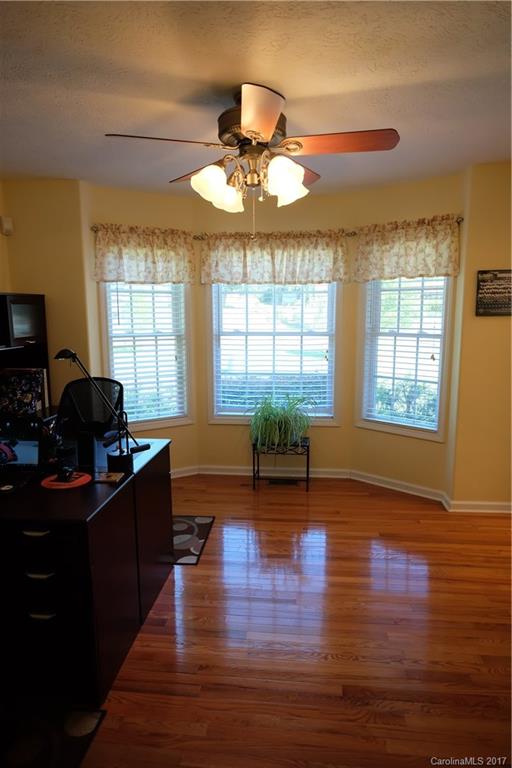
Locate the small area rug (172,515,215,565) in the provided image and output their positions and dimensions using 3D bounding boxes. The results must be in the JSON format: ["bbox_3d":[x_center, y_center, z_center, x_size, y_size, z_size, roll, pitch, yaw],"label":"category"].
[{"bbox_3d":[-0.900,1.018,3.067,1.160,0.012,0.670,1,8,6],"label":"small area rug"}]

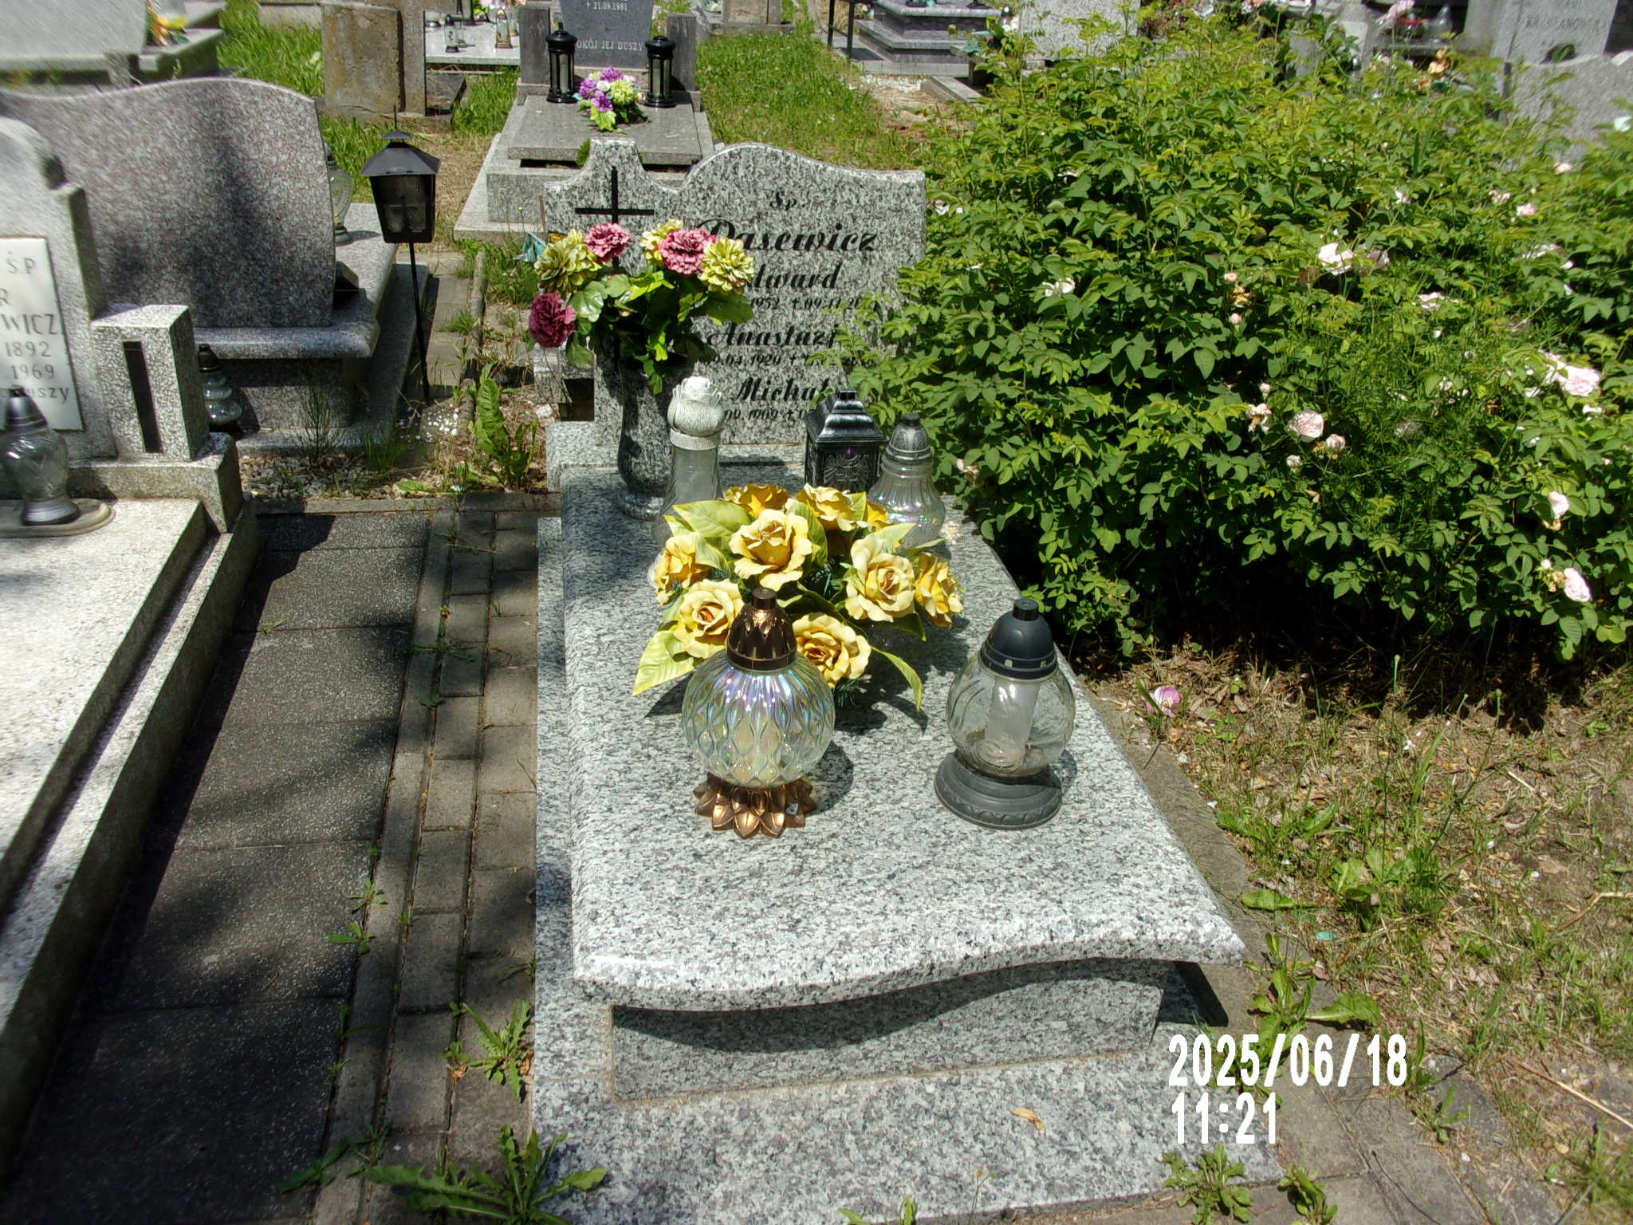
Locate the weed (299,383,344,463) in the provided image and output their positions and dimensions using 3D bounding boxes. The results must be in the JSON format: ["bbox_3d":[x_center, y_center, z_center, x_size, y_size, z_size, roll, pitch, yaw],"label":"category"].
[{"bbox_3d":[-1.274,-0.497,3.398,0.120,0.210,0.120,-2,30,-10],"label":"weed"}]

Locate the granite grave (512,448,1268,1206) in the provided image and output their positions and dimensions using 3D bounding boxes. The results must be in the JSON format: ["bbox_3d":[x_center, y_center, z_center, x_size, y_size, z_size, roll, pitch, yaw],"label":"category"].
[{"bbox_3d":[-0.026,0.141,2.374,0.940,0.280,1.960,-2,30,-10],"label":"granite grave"}]

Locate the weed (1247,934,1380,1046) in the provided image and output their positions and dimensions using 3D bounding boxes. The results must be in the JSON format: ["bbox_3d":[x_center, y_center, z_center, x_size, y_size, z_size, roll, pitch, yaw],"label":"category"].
[{"bbox_3d":[0.708,0.543,1.933,0.200,0.090,0.200,-2,30,-10],"label":"weed"}]

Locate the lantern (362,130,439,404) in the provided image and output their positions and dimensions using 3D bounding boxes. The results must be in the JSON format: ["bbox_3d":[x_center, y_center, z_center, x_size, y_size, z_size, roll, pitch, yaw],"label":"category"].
[{"bbox_3d":[-1.104,-0.921,3.608,0.195,0.770,0.195,-2,31,-11],"label":"lantern"}]

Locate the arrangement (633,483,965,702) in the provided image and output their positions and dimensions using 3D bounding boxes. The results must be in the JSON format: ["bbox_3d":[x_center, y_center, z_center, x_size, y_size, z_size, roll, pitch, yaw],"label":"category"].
[{"bbox_3d":[-0.030,-0.039,2.056,0.510,0.260,0.440,-2,31,-11],"label":"arrangement"}]

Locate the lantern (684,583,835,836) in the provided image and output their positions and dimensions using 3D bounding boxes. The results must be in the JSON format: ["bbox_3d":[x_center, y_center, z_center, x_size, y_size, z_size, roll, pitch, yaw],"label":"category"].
[{"bbox_3d":[-0.074,0.118,1.788,0.212,0.335,0.212,-2,30,-10],"label":"lantern"}]

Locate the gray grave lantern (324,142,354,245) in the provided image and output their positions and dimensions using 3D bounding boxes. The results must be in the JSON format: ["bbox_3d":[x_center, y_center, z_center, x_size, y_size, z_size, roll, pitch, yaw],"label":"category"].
[{"bbox_3d":[-1.509,-1.306,4.036,0.185,0.305,0.185,-2,30,-10],"label":"gray grave lantern"}]

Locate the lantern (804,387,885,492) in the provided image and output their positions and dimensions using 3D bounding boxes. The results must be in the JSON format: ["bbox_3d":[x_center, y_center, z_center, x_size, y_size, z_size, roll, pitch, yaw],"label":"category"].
[{"bbox_3d":[0.051,-0.321,2.578,0.132,0.255,0.138,-2,31,-11],"label":"lantern"}]

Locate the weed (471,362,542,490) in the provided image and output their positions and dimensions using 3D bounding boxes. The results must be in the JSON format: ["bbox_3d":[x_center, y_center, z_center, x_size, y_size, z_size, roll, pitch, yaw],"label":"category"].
[{"bbox_3d":[-0.773,-0.465,3.300,0.175,0.320,0.200,-2,30,-10],"label":"weed"}]

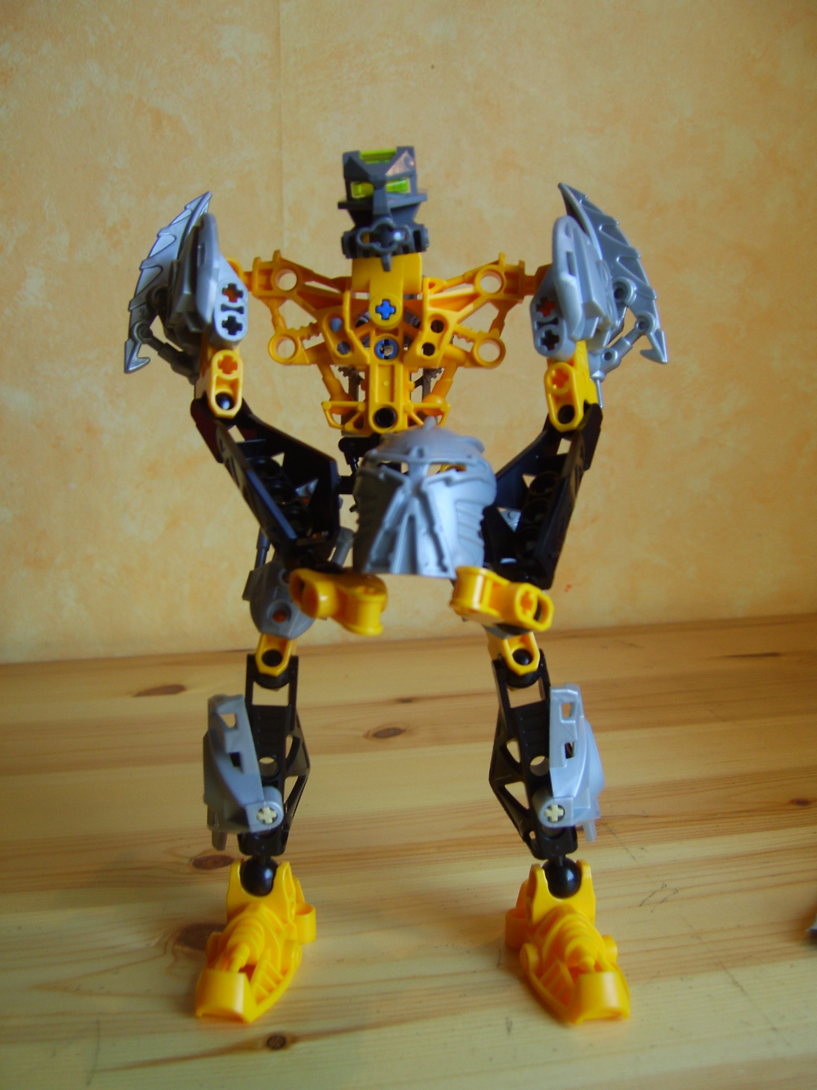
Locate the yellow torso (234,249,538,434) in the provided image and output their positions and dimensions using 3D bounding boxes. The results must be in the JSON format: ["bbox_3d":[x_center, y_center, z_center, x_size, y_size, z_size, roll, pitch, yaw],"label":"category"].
[{"bbox_3d":[-0.005,-0.049,0.292,0.078,0.045,0.030,0,11,0],"label":"yellow torso"}]

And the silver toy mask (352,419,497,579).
[{"bbox_3d":[0.004,-0.010,0.264,0.030,0.033,0.021,3,11,10],"label":"silver toy mask"}]

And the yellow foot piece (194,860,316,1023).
[{"bbox_3d":[-0.035,0.092,0.291,0.024,0.028,0.042,4,12,18],"label":"yellow foot piece"}]

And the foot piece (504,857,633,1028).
[{"bbox_3d":[0.037,0.092,0.291,0.024,0.028,0.042,-4,12,-18],"label":"foot piece"}]

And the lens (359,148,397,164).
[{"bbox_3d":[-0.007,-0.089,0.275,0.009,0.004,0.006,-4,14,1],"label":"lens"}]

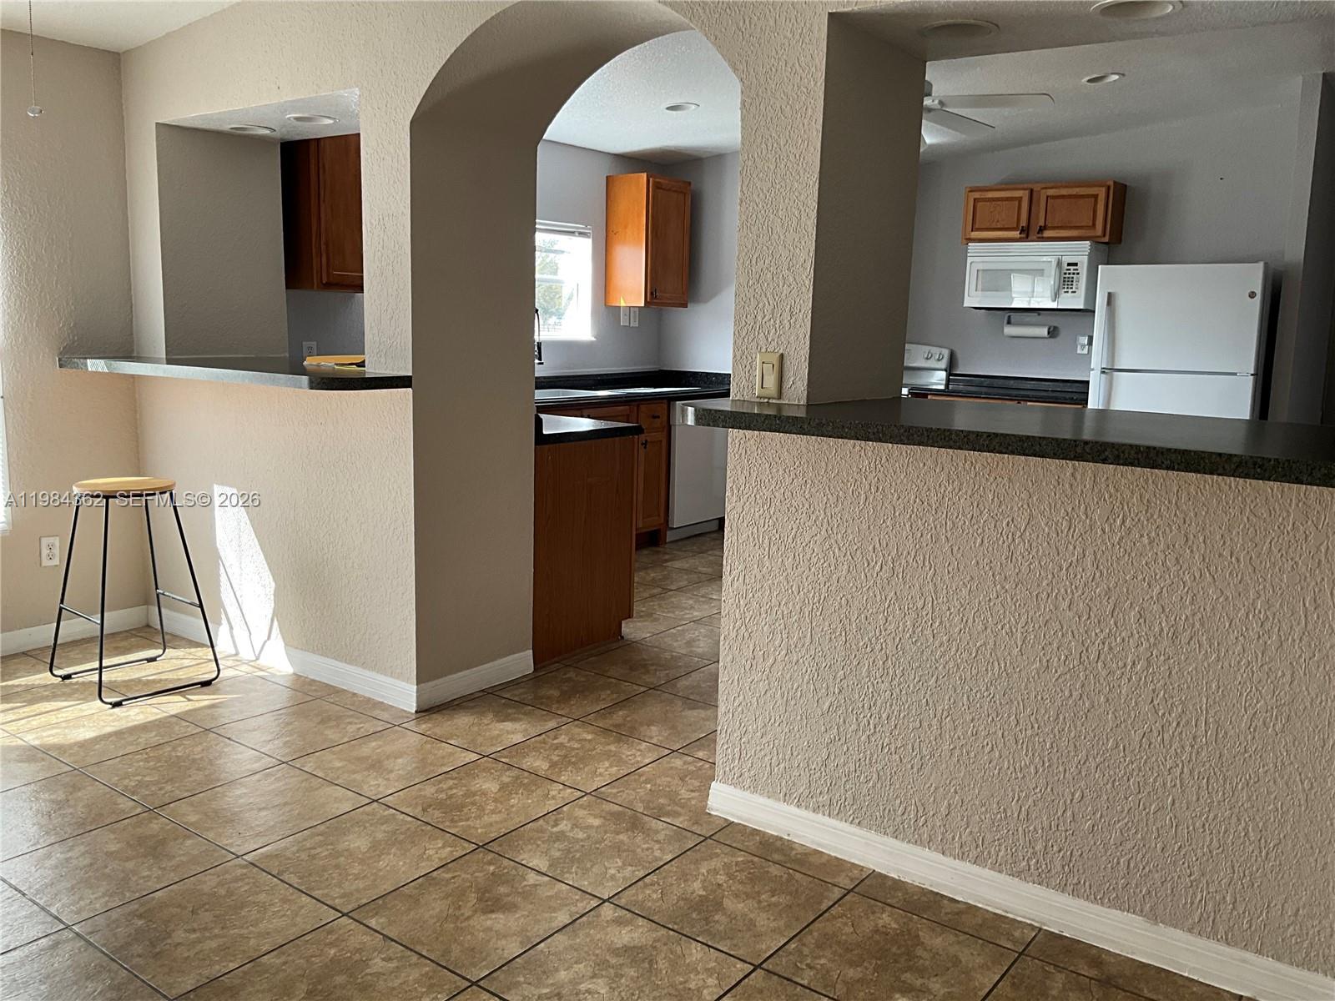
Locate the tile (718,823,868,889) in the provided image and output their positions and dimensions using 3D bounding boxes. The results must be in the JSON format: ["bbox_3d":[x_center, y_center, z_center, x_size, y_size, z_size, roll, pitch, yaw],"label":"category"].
[{"bbox_3d":[0.314,0.908,2.864,0.410,0.010,0.130,9,12,36],"label":"tile"}]

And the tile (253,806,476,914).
[{"bbox_3d":[-0.774,0.900,2.845,0.416,0.010,0.416,9,12,36],"label":"tile"}]

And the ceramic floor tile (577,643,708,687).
[{"bbox_3d":[-0.097,0.652,4.424,0.416,0.010,0.416,9,12,36],"label":"ceramic floor tile"}]

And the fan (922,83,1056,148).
[{"bbox_3d":[0.986,-1.688,4.750,1.280,0.420,1.280,9,12,36],"label":"fan"}]

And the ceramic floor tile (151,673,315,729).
[{"bbox_3d":[-1.529,0.698,3.923,0.416,0.010,0.416,9,12,36],"label":"ceramic floor tile"}]

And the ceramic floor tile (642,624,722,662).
[{"bbox_3d":[0.157,0.603,4.757,0.416,0.010,0.416,9,12,36],"label":"ceramic floor tile"}]

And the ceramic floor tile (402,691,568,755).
[{"bbox_3d":[-0.597,0.741,3.708,0.410,0.010,0.410,9,12,36],"label":"ceramic floor tile"}]

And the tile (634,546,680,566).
[{"bbox_3d":[-0.097,0.308,6.516,0.418,0.010,0.418,9,12,36],"label":"tile"}]

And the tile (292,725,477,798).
[{"bbox_3d":[-0.860,0.802,3.433,0.418,0.010,0.418,9,12,36],"label":"tile"}]

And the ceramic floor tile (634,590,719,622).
[{"bbox_3d":[0.070,0.507,5.351,0.418,0.010,0.418,9,12,36],"label":"ceramic floor tile"}]

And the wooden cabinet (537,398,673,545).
[{"bbox_3d":[-0.628,-0.114,6.263,0.610,0.863,1.309,9,12,36],"label":"wooden cabinet"}]

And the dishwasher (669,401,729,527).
[{"bbox_3d":[-0.009,-0.240,6.996,0.610,0.817,0.606,9,12,36],"label":"dishwasher"}]

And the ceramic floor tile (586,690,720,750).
[{"bbox_3d":[-0.014,0.752,3.843,0.416,0.010,0.416,9,12,36],"label":"ceramic floor tile"}]

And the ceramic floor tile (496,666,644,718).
[{"bbox_3d":[-0.347,0.694,4.036,0.410,0.010,0.410,9,12,36],"label":"ceramic floor tile"}]

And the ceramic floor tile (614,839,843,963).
[{"bbox_3d":[0.152,0.955,2.688,0.418,0.010,0.418,9,12,36],"label":"ceramic floor tile"}]

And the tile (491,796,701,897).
[{"bbox_3d":[-0.185,0.904,2.936,0.418,0.010,0.418,9,12,36],"label":"tile"}]

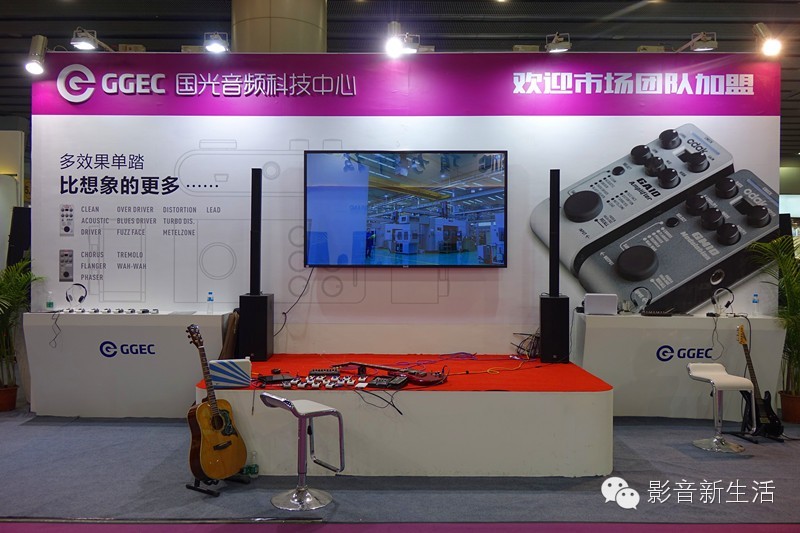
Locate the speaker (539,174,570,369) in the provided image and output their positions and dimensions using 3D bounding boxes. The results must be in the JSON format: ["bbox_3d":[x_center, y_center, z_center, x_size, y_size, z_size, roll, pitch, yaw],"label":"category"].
[{"bbox_3d":[1.449,-0.011,6.270,0.265,1.770,0.430,0,0,12],"label":"speaker"}]

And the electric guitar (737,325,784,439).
[{"bbox_3d":[3.070,0.965,5.750,0.320,0.980,0.080,-2,-19,-19],"label":"electric guitar"}]

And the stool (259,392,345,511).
[{"bbox_3d":[-0.608,1.126,4.166,0.405,0.660,0.385,0,0,-38],"label":"stool"}]

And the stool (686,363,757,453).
[{"bbox_3d":[2.640,1.158,5.504,0.385,0.636,0.405,0,0,-10],"label":"stool"}]

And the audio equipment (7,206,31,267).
[{"bbox_3d":[-4.020,-0.290,7.300,0.370,0.700,0.370,0,0,27],"label":"audio equipment"}]

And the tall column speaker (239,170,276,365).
[{"bbox_3d":[-1.355,-0.020,6.340,0.260,1.800,0.360,0,0,0],"label":"tall column speaker"}]

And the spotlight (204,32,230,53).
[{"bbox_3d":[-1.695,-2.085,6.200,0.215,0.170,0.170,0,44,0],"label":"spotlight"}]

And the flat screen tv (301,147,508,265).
[{"bbox_3d":[0.061,-0.561,6.560,1.985,1.156,0.080,0,0,0],"label":"flat screen tv"}]

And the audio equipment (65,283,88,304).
[{"bbox_3d":[-3.115,0.262,6.420,0.175,0.188,0.080,0,0,0],"label":"audio equipment"}]

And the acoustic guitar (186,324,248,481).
[{"bbox_3d":[-1.283,0.888,4.425,0.115,1.035,0.400,-24,-16,35],"label":"acoustic guitar"}]

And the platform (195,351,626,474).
[{"bbox_3d":[0.042,1.163,5.620,2.920,0.595,1.970,0,0,1],"label":"platform"}]

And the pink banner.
[{"bbox_3d":[0.064,-1.818,6.650,7.450,0.632,0.070,0,0,1],"label":"pink banner"}]

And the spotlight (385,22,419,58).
[{"bbox_3d":[0.020,-2.050,6.050,0.310,0.280,0.250,0,44,0],"label":"spotlight"}]

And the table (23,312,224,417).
[{"bbox_3d":[-2.575,0.944,6.440,1.870,1.000,0.460,0,0,3],"label":"table"}]

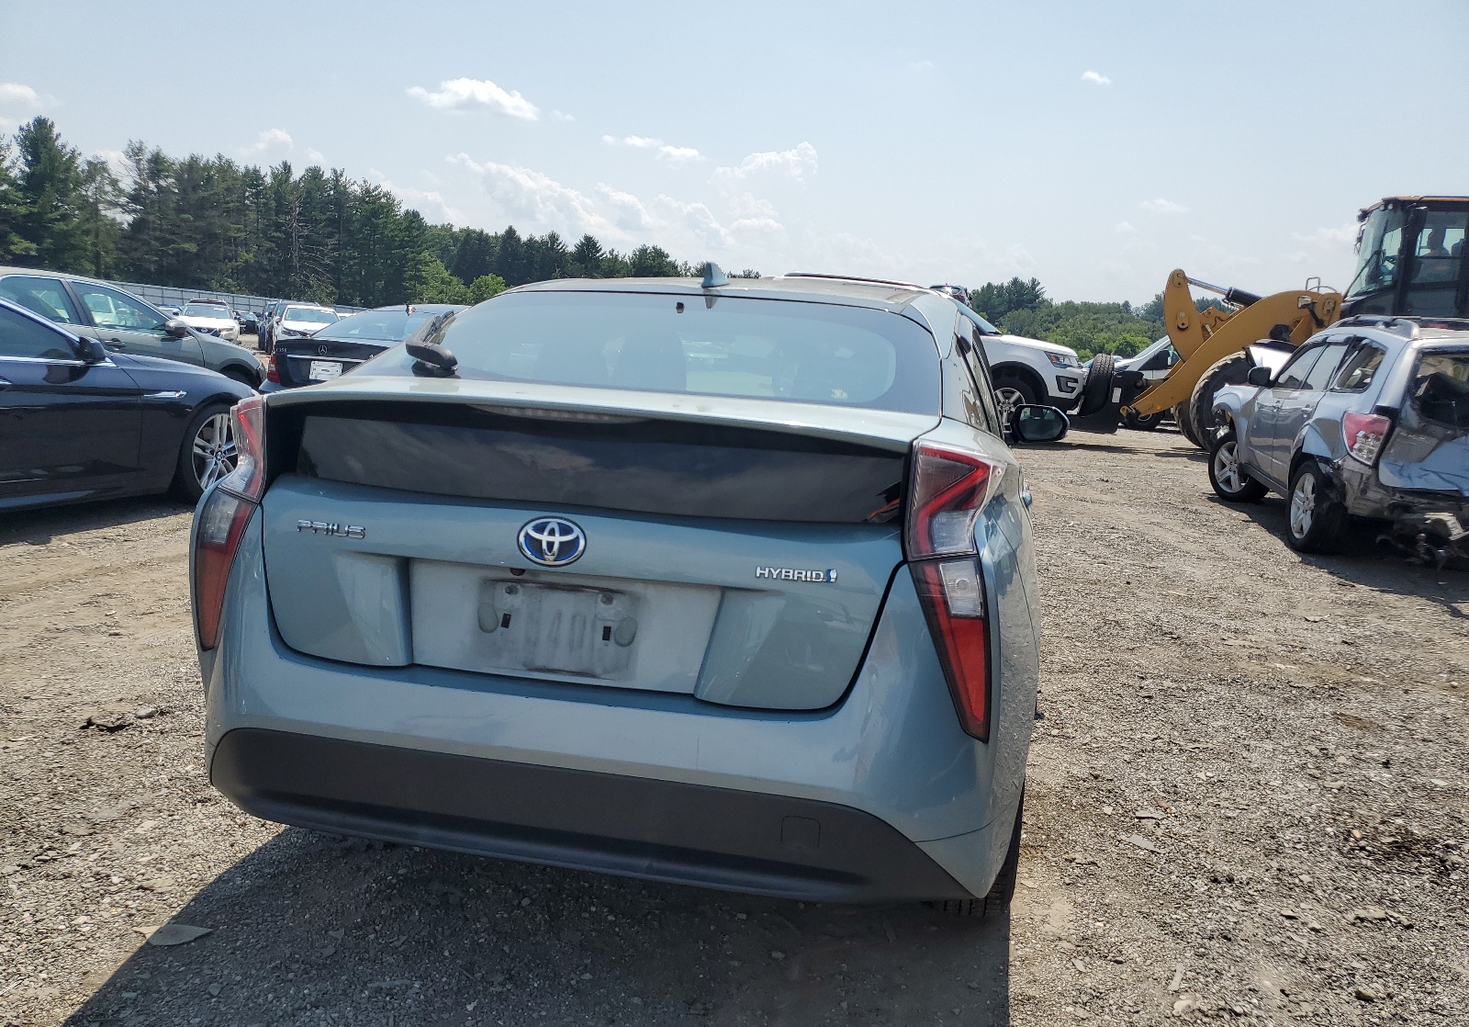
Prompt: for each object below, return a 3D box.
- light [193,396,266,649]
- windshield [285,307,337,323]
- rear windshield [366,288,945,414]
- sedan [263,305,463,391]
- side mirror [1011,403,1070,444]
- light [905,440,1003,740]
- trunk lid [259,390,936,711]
[{"bbox_3d":[-0.940,0.017,2.167,0.200,0.510,0.250,5,9,11],"label":"light"},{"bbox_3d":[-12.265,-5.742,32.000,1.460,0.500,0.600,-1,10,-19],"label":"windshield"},{"bbox_3d":[-0.161,-0.386,2.432,1.210,0.240,0.800,5,16,11],"label":"rear windshield"},{"bbox_3d":[-3.200,-1.620,12.300,1.770,1.450,4.600,5,10,17],"label":"sedan"},{"bbox_3d":[1.225,-0.365,4.476,0.250,0.170,0.160,5,9,11],"label":"side mirror"},{"bbox_3d":[0.387,0.128,1.908,0.200,0.510,0.250,5,9,11],"label":"light"},{"bbox_3d":[-0.283,0.042,1.988,1.210,0.530,0.260,5,9,11],"label":"trunk lid"}]

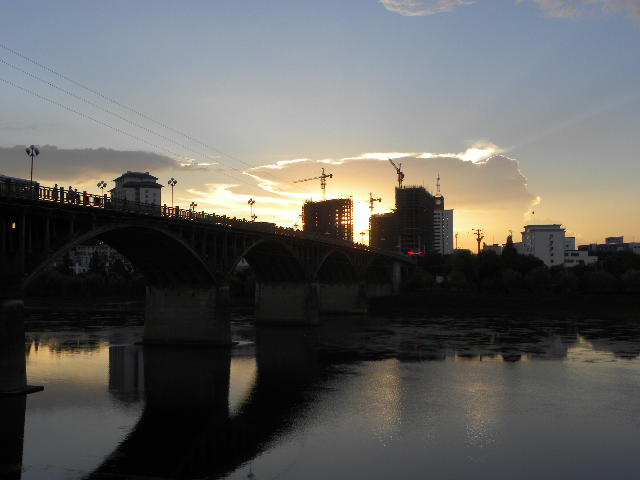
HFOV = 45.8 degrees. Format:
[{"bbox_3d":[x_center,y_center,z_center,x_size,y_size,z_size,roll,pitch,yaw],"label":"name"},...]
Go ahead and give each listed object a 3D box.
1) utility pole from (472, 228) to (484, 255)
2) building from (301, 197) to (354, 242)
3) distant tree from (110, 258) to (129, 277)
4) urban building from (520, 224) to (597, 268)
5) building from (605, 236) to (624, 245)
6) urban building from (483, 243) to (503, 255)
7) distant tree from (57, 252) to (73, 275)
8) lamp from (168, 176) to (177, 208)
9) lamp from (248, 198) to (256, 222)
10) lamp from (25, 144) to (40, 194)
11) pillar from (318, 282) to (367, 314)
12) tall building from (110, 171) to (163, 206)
[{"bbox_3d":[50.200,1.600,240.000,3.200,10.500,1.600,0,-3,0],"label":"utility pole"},{"bbox_3d":[5.689,-4.172,575.000,37.000,52.000,17.000,-1,-3,27],"label":"building"},{"bbox_3d":[-85.966,12.005,325.000,7.700,8.000,7.500,0,-2,-11],"label":"distant tree"},{"bbox_3d":[125.753,3.675,398.000,34.000,23.000,30.000,0,-2,8],"label":"urban building"},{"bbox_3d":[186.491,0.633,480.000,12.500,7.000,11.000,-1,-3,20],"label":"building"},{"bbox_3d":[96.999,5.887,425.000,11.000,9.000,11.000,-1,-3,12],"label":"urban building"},{"bbox_3d":[-125.907,11.873,375.000,7.300,11.500,7.300,0,-2,0],"label":"distant tree"},{"bbox_3d":[-19.031,-5.624,98.000,1.200,4.800,1.200,-1,-3,16],"label":"lamp"},{"bbox_3d":[-11.577,-4.802,130.000,1.250,4.800,1.250,-1,-2,17],"label":"lamp"},{"bbox_3d":[-27.100,-6.509,71.500,1.270,4.800,1.270,-1,-3,16],"label":"lamp"},{"bbox_3d":[5.996,15.590,202.000,12.800,8.600,5.000,-1,-3,16],"label":"pillar"},{"bbox_3d":[-119.505,-12.408,495.000,25.000,64.000,28.000,1,-3,-27],"label":"tall building"}]

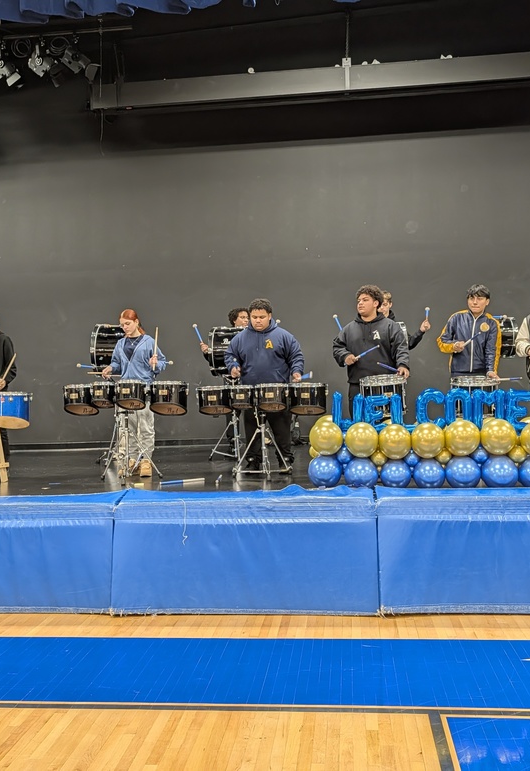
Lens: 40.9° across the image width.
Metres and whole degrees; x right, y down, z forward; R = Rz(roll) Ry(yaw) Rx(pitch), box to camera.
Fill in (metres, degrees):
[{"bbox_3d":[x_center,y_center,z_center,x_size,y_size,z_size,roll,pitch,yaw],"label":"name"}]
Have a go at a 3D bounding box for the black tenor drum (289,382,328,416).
[{"bbox_3d":[0.392,0.126,6.400,0.355,0.295,0.355,-2,0,12],"label":"black tenor drum"}]

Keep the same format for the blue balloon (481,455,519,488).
[{"bbox_3d":[1.732,0.638,5.230,0.255,0.255,0.255,-2,1,7],"label":"blue balloon"}]

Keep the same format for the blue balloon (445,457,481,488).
[{"bbox_3d":[1.482,0.648,5.310,0.255,0.255,0.255,-2,1,7],"label":"blue balloon"}]

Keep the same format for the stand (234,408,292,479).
[{"bbox_3d":[-0.012,0.489,6.310,0.530,0.650,0.470,-2,0,6],"label":"stand"}]

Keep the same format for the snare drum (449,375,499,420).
[{"bbox_3d":[1.787,0.102,6.050,0.410,0.335,0.410,-2,0,6],"label":"snare drum"}]

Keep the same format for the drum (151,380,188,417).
[{"bbox_3d":[-0.856,0.117,6.370,0.360,0.310,0.360,2,0,6],"label":"drum"}]

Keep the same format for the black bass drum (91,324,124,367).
[{"bbox_3d":[-1.620,-0.378,7.750,0.400,0.580,0.580,-2,0,0],"label":"black bass drum"}]

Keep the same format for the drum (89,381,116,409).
[{"bbox_3d":[-1.384,0.086,6.150,0.235,0.230,0.235,-2,0,12],"label":"drum"}]

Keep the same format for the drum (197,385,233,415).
[{"bbox_3d":[-0.458,0.129,6.550,0.325,0.250,0.325,-2,2,7],"label":"drum"}]

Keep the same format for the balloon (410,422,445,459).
[{"bbox_3d":[1.235,0.419,5.370,0.255,0.260,0.255,-2,1,7],"label":"balloon"}]

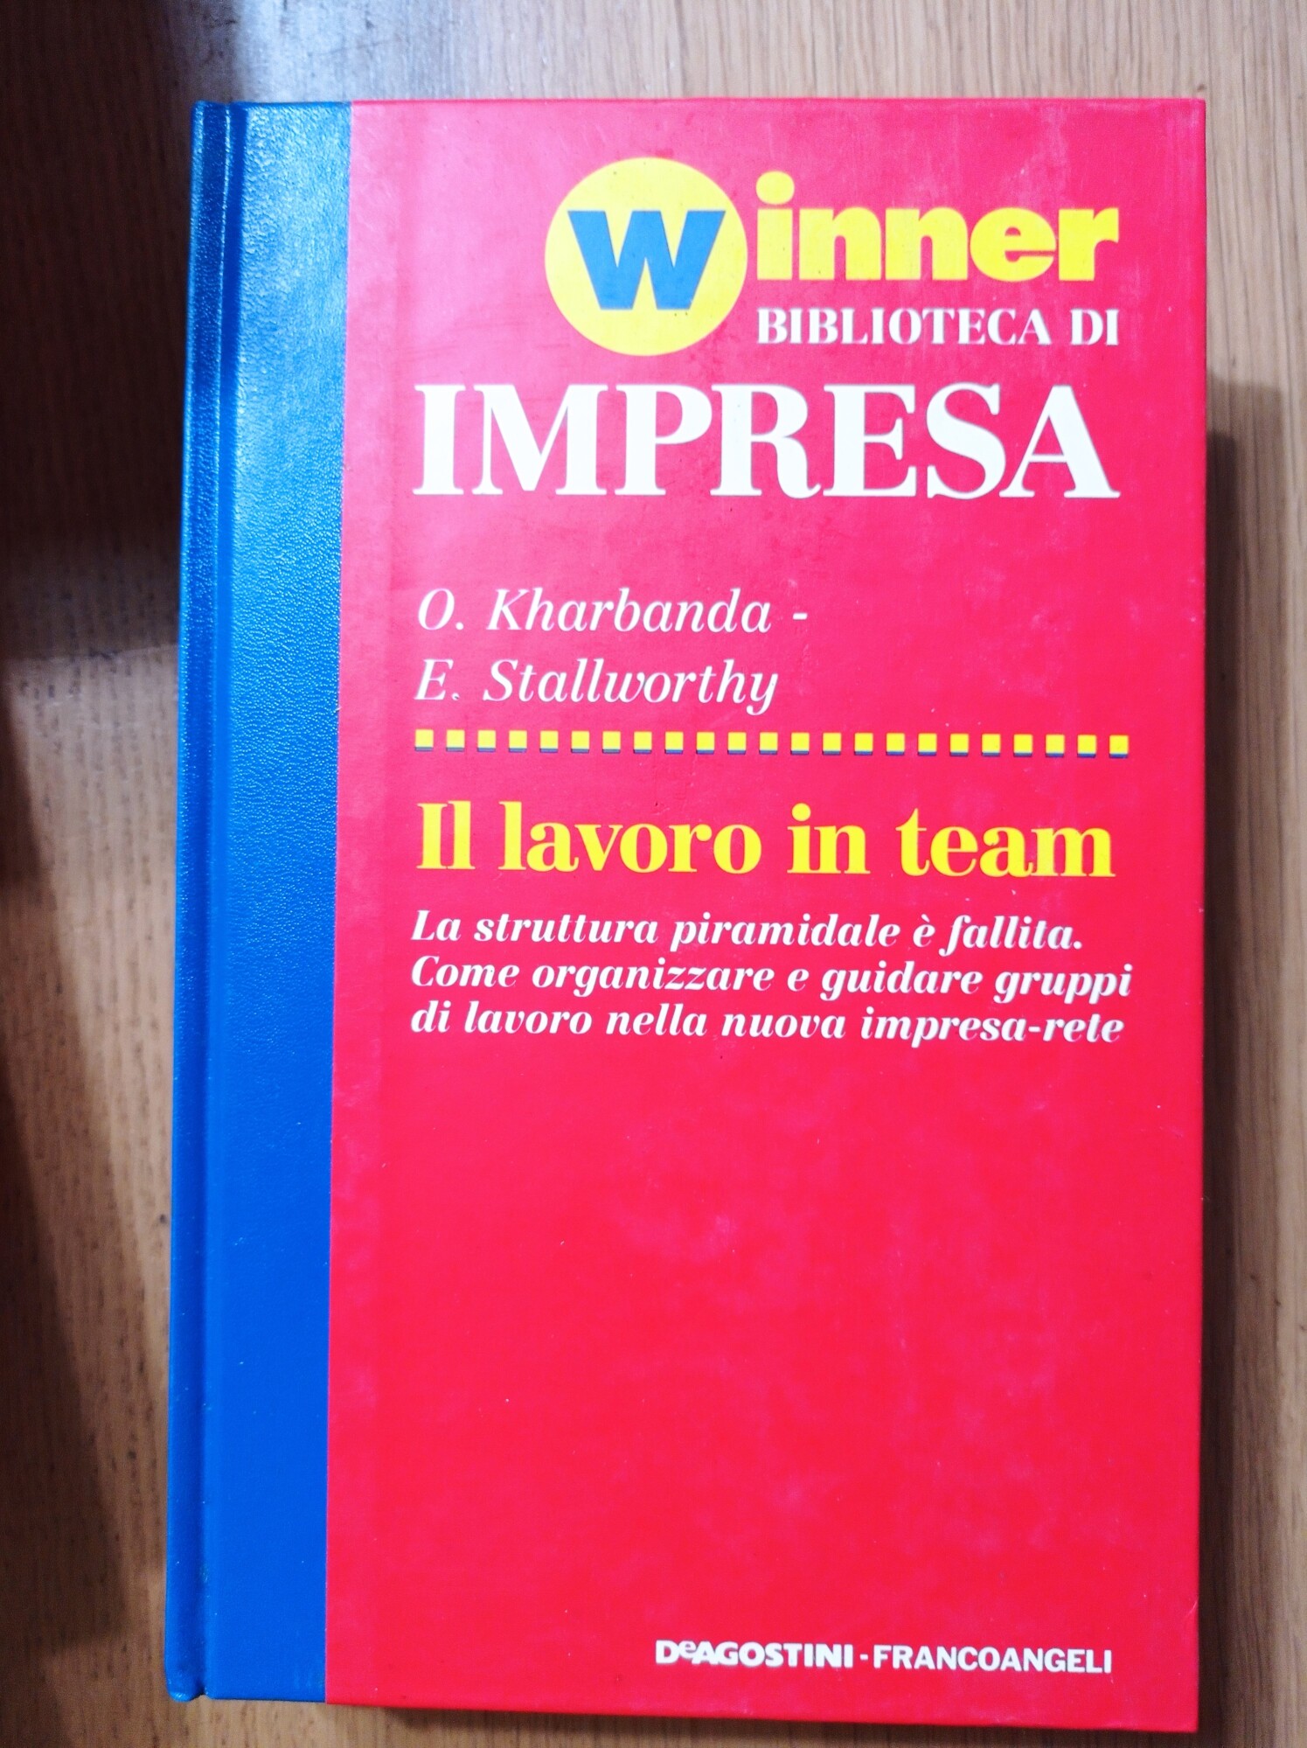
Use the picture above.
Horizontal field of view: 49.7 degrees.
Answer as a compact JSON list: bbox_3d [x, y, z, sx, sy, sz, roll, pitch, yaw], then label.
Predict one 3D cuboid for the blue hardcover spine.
[{"bbox_3d":[-0.054,0.003,0.205,0.022,0.021,0.220,1,89,2],"label":"blue hardcover spine"}]

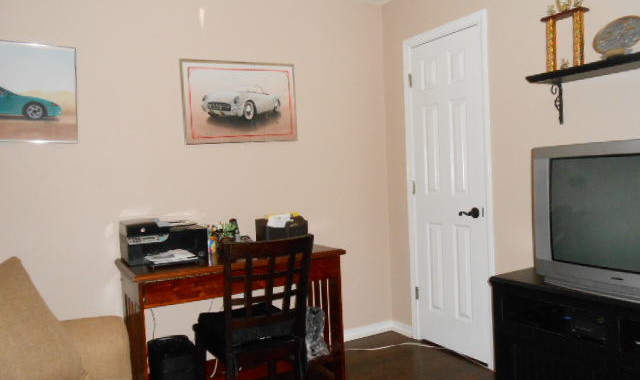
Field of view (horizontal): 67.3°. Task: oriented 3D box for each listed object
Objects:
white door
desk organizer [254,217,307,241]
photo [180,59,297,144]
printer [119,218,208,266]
[{"bbox_3d":[0.817,0.019,3.096,0.060,2.095,0.708,-3,2,-30],"label":"white door"},{"bbox_3d":[-0.235,0.255,2.987,0.270,0.165,0.190,-3,2,-30],"label":"desk organizer"},{"bbox_3d":[-0.485,-0.548,3.030,0.738,0.497,0.030,-3,2,-30],"label":"photo"},{"bbox_3d":[-0.830,0.271,2.586,0.410,0.210,0.360,-3,2,-30],"label":"printer"}]

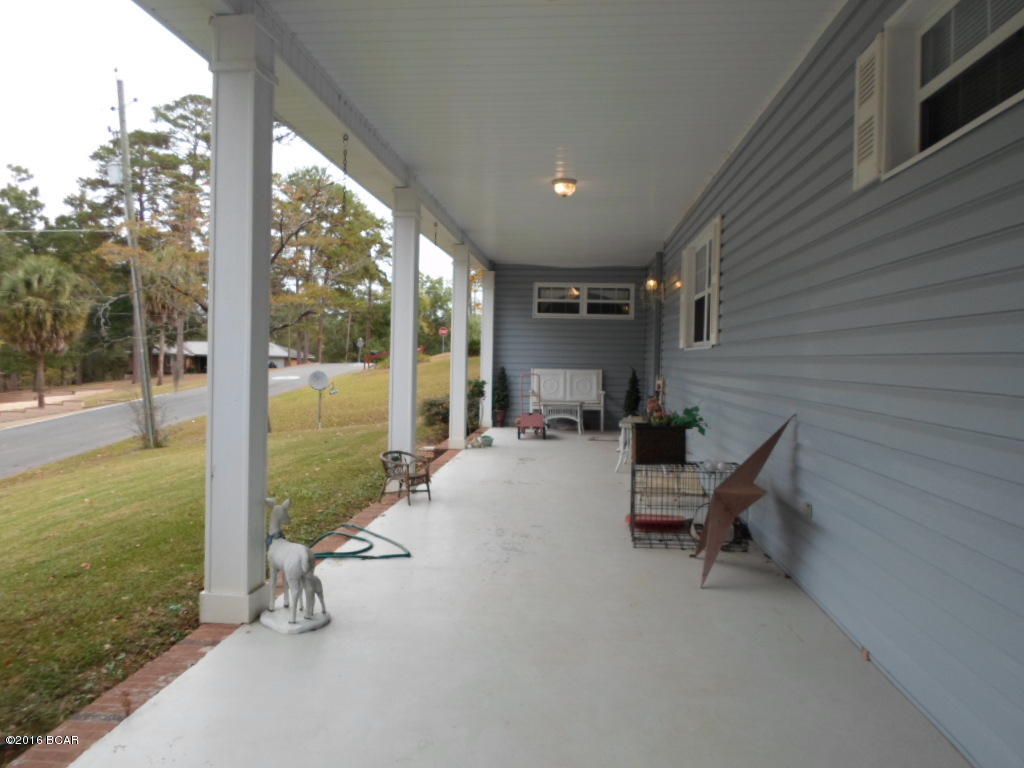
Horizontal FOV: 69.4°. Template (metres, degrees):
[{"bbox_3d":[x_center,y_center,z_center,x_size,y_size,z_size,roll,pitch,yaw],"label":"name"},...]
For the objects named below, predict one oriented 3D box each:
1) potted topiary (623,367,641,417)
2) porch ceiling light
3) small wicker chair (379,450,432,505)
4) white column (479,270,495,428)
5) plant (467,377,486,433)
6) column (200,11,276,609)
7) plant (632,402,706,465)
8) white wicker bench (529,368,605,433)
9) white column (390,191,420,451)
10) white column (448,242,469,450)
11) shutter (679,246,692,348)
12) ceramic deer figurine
[{"bbox_3d":[2.011,0.270,12.319,0.290,1.090,0.290,1,2,5],"label":"potted topiary"},{"bbox_3d":[0.474,-1.785,6.721,0.230,0.145,0.230,1,2,5],"label":"porch ceiling light"},{"bbox_3d":[-0.881,0.758,6.093,0.330,0.420,0.320,2,2,25],"label":"small wicker chair"},{"bbox_3d":[-0.418,-0.578,12.673,0.218,2.652,0.218,1,2,5],"label":"white column"},{"bbox_3d":[-0.569,0.357,11.777,0.330,0.850,0.330,1,2,5],"label":"plant"},{"bbox_3d":[-1.234,-0.270,3.330,0.218,2.652,0.218,1,2,5],"label":"column"},{"bbox_3d":[1.060,0.333,5.076,0.470,0.410,0.330,1,2,5],"label":"plant"},{"bbox_3d":[0.923,0.276,12.390,1.260,1.030,0.540,1,2,5],"label":"white wicker bench"},{"bbox_3d":[-0.950,-0.377,6.580,0.218,2.652,0.218,1,2,5],"label":"white column"},{"bbox_3d":[-0.678,-0.481,9.722,0.218,2.652,0.218,1,2,5],"label":"white column"},{"bbox_3d":[1.971,-0.994,8.436,0.050,1.160,0.340,1,2,5],"label":"shutter"},{"bbox_3d":[-0.962,0.790,3.298,0.250,0.540,0.300,-1,3,-45],"label":"ceramic deer figurine"}]

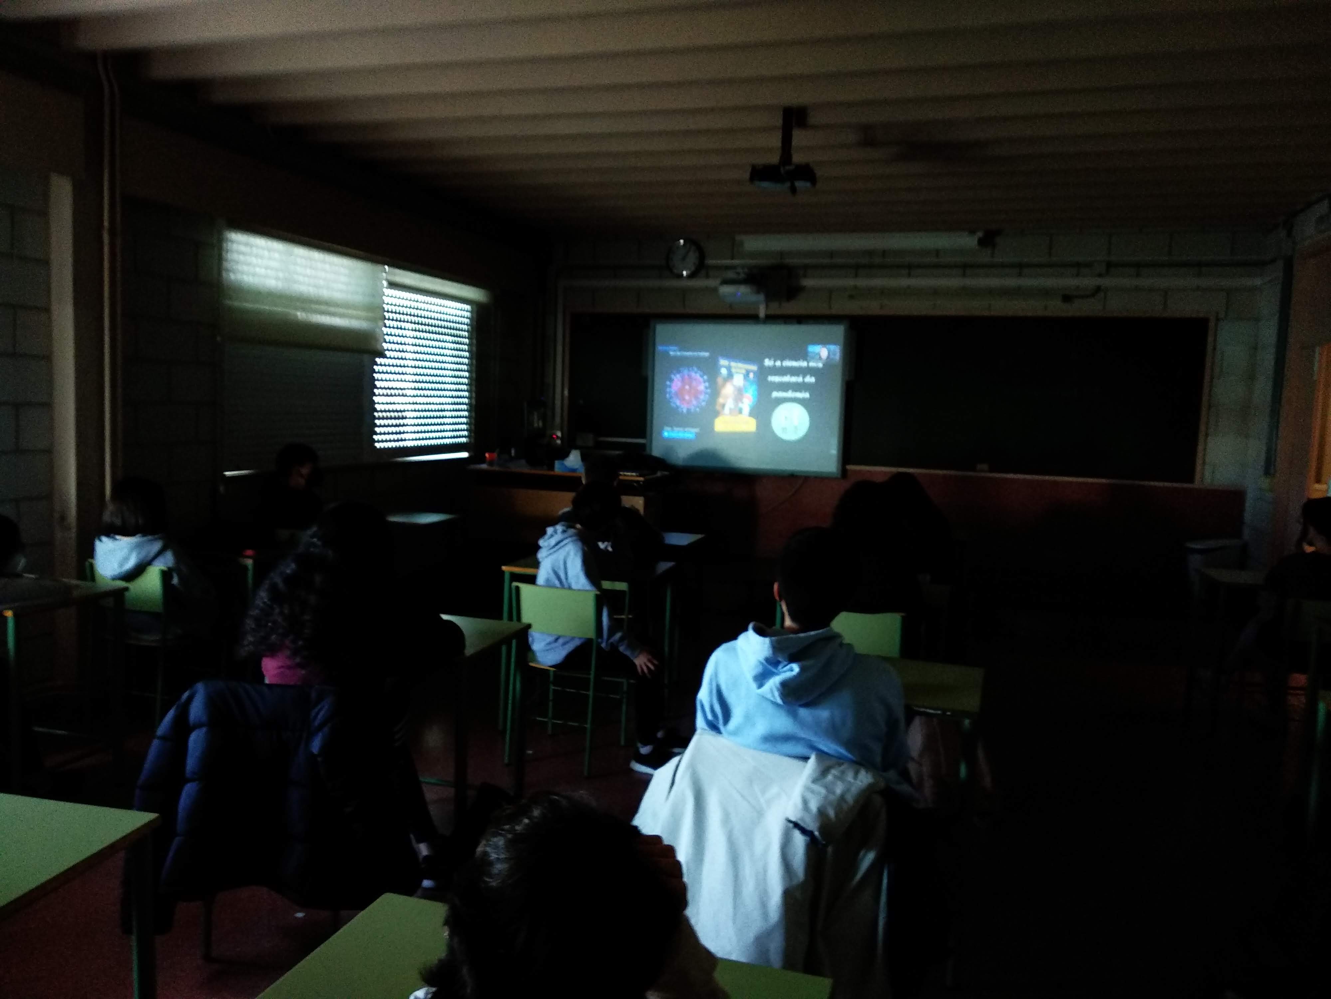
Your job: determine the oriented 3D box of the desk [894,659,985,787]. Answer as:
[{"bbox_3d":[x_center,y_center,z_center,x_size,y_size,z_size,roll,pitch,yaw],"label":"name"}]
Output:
[{"bbox_3d":[0.578,0.906,3.050,0.690,0.765,0.490,4,6,18],"label":"desk"}]

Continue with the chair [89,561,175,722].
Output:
[{"bbox_3d":[-2.171,0.618,4.355,0.400,0.760,0.460,4,6,18],"label":"chair"}]

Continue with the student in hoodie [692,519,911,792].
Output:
[{"bbox_3d":[0.361,0.660,2.582,0.520,1.220,0.700,4,6,18],"label":"student in hoodie"}]

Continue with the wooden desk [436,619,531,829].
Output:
[{"bbox_3d":[-0.857,0.787,3.229,0.690,0.745,0.500,4,6,18],"label":"wooden desk"}]

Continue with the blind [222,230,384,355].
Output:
[{"bbox_3d":[-2.068,-1.167,5.864,0.060,0.570,1.420,4,6,18],"label":"blind"}]

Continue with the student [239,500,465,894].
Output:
[{"bbox_3d":[-0.920,0.616,2.997,0.520,1.250,0.720,6,7,33],"label":"student"}]

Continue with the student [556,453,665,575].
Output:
[{"bbox_3d":[-0.253,0.362,5.263,0.480,1.210,0.660,4,6,18],"label":"student"}]

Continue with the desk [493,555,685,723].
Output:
[{"bbox_3d":[-0.380,0.697,4.792,0.690,0.765,0.490,4,6,18],"label":"desk"}]

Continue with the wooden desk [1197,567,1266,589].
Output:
[{"bbox_3d":[3.109,0.789,5.072,0.690,0.765,0.490,4,6,18],"label":"wooden desk"}]

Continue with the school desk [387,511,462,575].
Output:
[{"bbox_3d":[-1.627,0.473,5.959,0.690,0.745,0.500,4,6,18],"label":"school desk"}]

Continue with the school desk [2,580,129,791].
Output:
[{"bbox_3d":[-2.506,0.720,3.832,0.690,0.765,0.480,4,6,18],"label":"school desk"}]

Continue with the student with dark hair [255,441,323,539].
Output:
[{"bbox_3d":[-1.973,0.267,5.619,0.460,1.200,0.600,8,8,43],"label":"student with dark hair"}]

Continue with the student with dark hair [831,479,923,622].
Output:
[{"bbox_3d":[0.797,0.521,4.063,0.460,1.220,0.660,3,6,10],"label":"student with dark hair"}]

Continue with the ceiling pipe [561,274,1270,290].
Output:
[{"bbox_3d":[1.624,-1.682,7.713,5.350,0.085,0.080,4,6,18],"label":"ceiling pipe"}]

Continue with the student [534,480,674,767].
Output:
[{"bbox_3d":[-0.278,0.529,4.321,0.740,1.200,0.470,0,6,-17],"label":"student"}]

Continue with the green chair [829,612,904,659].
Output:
[{"bbox_3d":[0.695,0.765,3.960,0.400,0.760,0.460,3,6,8],"label":"green chair"}]

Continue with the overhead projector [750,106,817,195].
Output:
[{"bbox_3d":[0.546,-1.576,4.552,0.320,0.390,0.270,4,6,18],"label":"overhead projector"}]

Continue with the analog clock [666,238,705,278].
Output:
[{"bbox_3d":[0.167,-1.966,8.151,0.320,0.320,0.050,4,6,18],"label":"analog clock"}]

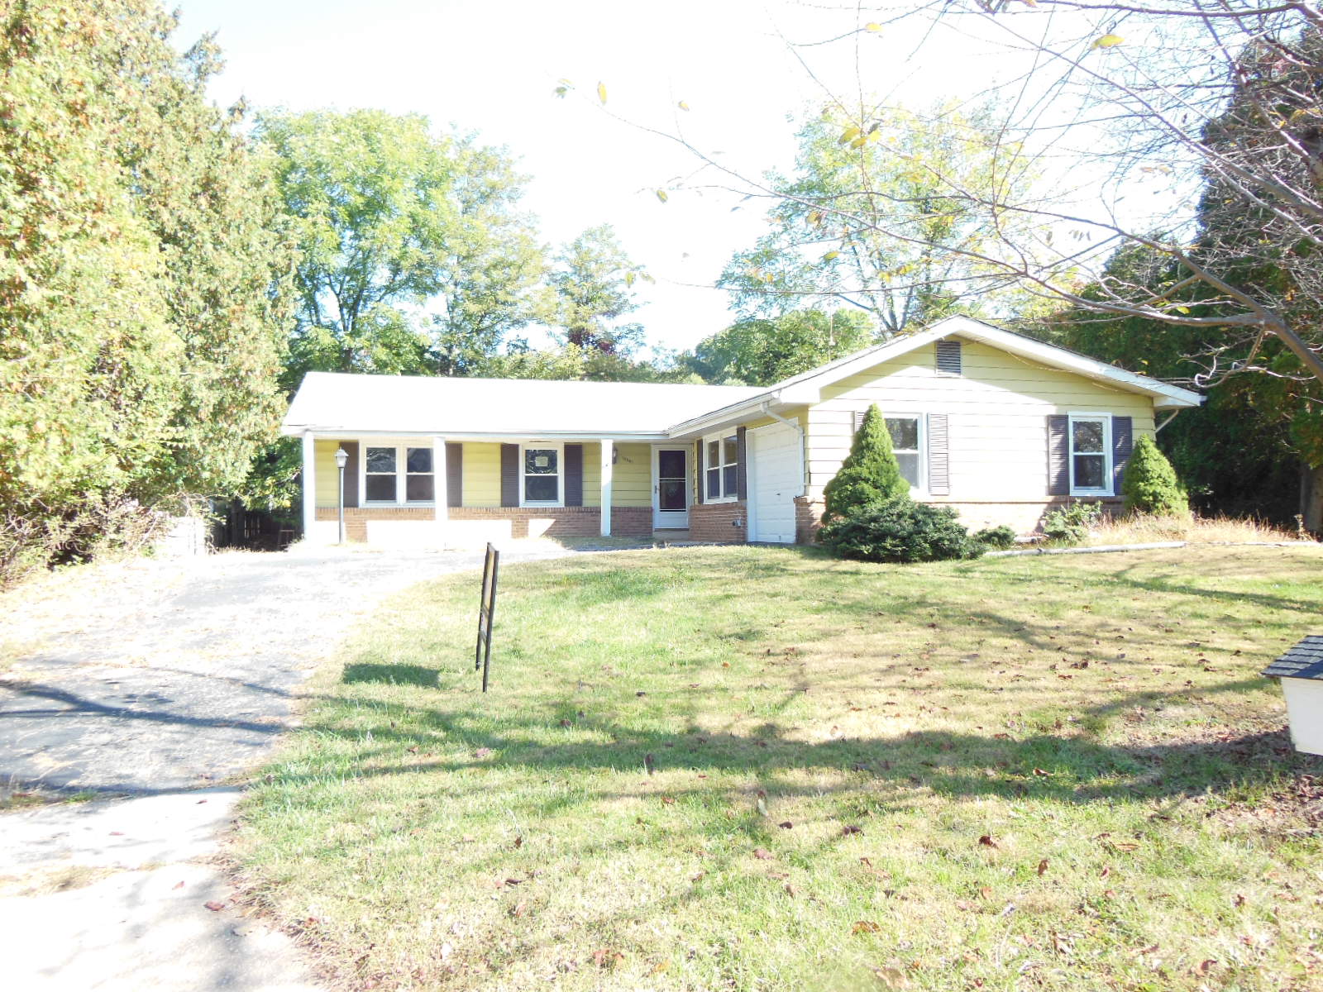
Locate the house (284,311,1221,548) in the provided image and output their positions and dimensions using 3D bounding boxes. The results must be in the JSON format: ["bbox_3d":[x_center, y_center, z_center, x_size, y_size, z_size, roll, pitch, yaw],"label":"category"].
[{"bbox_3d":[0.155,-1.232,24.200,18.000,4.670,15.450,0,-2,-16],"label":"house"}]

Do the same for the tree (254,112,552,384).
[{"bbox_3d":[-11.601,-7.807,42.708,12.930,19.240,12.030,-1,-2,0],"label":"tree"}]

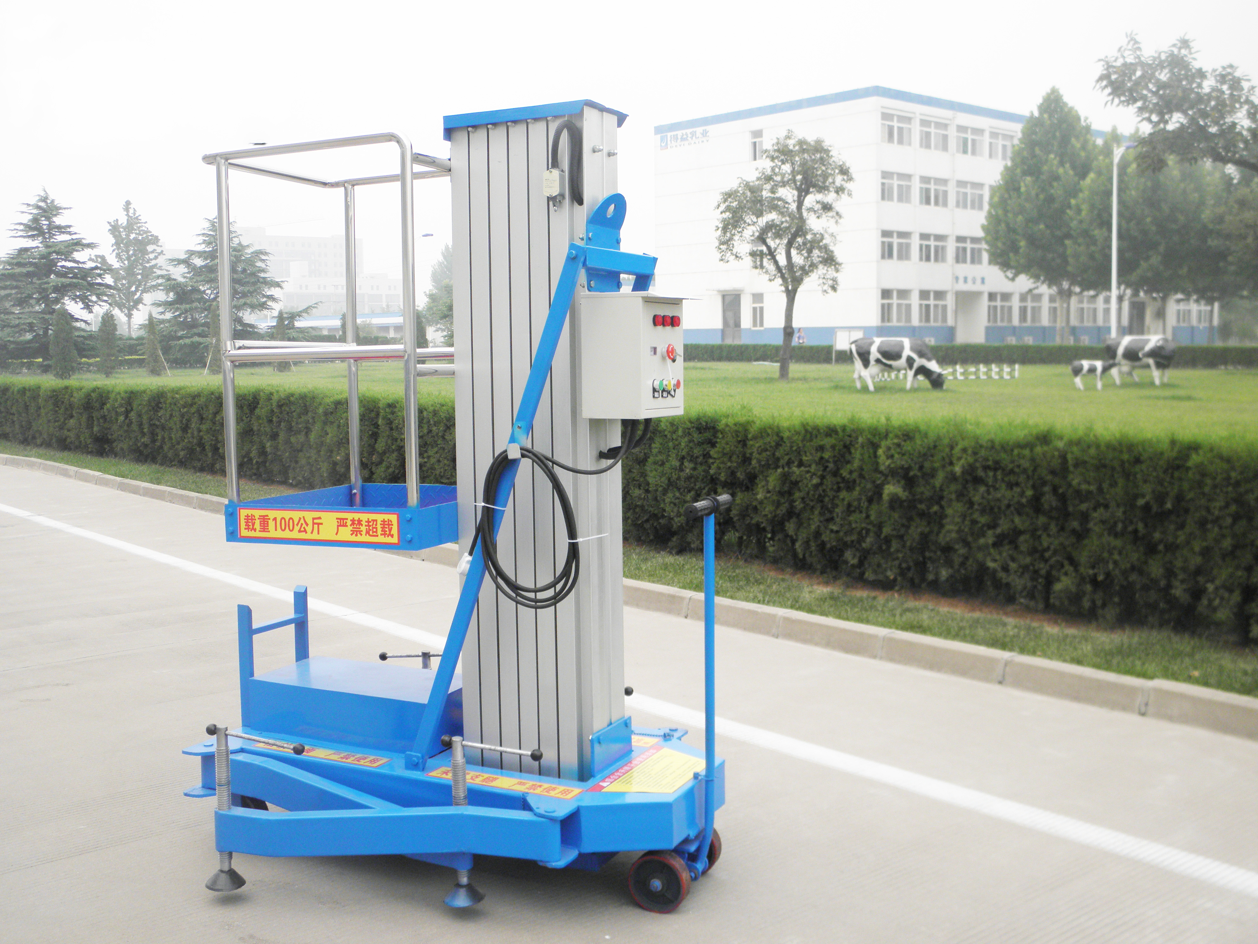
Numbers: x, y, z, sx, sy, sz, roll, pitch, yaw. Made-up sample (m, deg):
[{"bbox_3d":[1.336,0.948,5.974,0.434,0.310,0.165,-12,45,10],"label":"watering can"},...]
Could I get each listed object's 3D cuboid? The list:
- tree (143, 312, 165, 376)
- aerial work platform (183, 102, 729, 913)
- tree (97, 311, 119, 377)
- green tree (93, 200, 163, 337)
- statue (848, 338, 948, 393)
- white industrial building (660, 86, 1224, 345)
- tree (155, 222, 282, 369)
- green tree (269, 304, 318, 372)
[{"bbox_3d":[-18.057,-4.860,47.000,0.860,2.430,0.860,-1,6,0],"label":"tree"},{"bbox_3d":[-0.470,0.085,3.299,1.427,2.002,0.937,2,7,25],"label":"aerial work platform"},{"bbox_3d":[-19.326,-4.736,45.800,0.801,2.441,0.801,-1,6,0],"label":"tree"},{"bbox_3d":[-32.421,-12.599,80.000,4.582,9.991,4.582,-1,6,0],"label":"green tree"},{"bbox_3d":[6.418,-2.569,29.500,2.280,1.290,0.750,0,6,3],"label":"statue"},{"bbox_3d":[23.347,-16.023,87.493,41.800,14.614,17.500,-6,9,-41],"label":"white industrial building"},{"bbox_3d":[-18.497,-7.990,55.500,5.518,6.666,5.518,-1,6,0],"label":"tree"},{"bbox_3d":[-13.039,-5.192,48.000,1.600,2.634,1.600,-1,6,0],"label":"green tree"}]

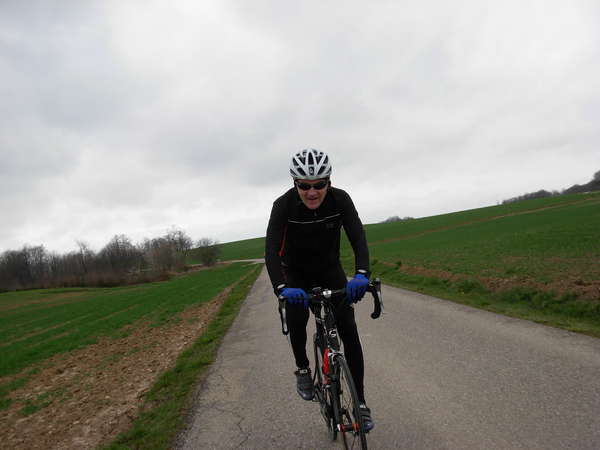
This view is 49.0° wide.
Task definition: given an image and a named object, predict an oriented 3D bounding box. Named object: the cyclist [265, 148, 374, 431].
[{"bbox_3d":[0.090,0.375,3.360,0.500,1.480,0.850,-7,-3,-5],"label":"cyclist"}]

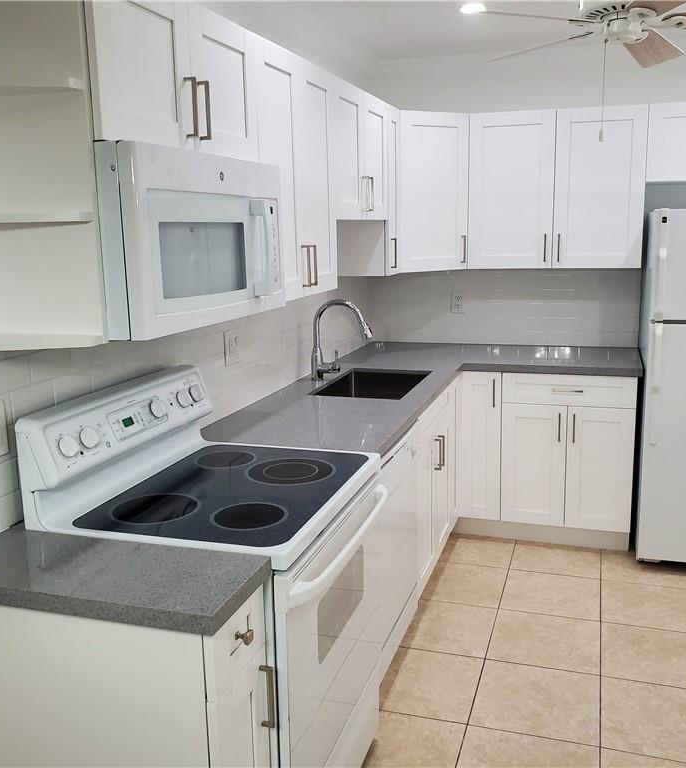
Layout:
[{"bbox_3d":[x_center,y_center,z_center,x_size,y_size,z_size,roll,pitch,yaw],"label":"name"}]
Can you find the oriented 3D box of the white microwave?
[{"bbox_3d":[-0.462,-0.354,1.909,0.420,0.395,0.755,2,12,18],"label":"white microwave"}]

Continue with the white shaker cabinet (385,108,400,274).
[{"bbox_3d":[0.074,-0.893,3.615,0.327,0.758,0.253,2,12,18],"label":"white shaker cabinet"}]

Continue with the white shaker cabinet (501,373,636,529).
[{"bbox_3d":[1.174,0.269,3.998,0.613,0.758,0.629,2,12,18],"label":"white shaker cabinet"}]

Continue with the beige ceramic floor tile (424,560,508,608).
[{"bbox_3d":[0.536,0.905,3.485,0.389,0.010,0.400,2,12,18],"label":"beige ceramic floor tile"}]

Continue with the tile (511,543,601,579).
[{"bbox_3d":[1.038,0.843,3.727,0.405,0.010,0.402,2,12,18],"label":"tile"}]

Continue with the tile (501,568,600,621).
[{"bbox_3d":[0.914,0.920,3.360,0.402,0.010,0.400,2,12,18],"label":"tile"}]

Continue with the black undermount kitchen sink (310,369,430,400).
[{"bbox_3d":[0.140,0.101,3.339,0.390,0.220,0.615,2,12,18],"label":"black undermount kitchen sink"}]

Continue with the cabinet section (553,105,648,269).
[{"bbox_3d":[1.282,-0.967,3.849,0.415,0.756,0.338,2,11,18],"label":"cabinet section"}]

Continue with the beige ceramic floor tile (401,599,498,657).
[{"bbox_3d":[0.410,0.983,3.111,0.389,0.010,0.399,2,12,18],"label":"beige ceramic floor tile"}]

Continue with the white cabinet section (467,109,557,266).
[{"bbox_3d":[0.887,-0.984,3.979,0.419,0.756,0.338,2,11,18],"label":"white cabinet section"}]

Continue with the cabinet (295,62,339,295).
[{"bbox_3d":[-0.239,-0.706,2.729,0.334,0.754,0.332,2,12,18],"label":"cabinet"}]

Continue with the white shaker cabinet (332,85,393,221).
[{"bbox_3d":[-0.072,-0.934,3.207,0.334,0.502,0.750,2,12,18],"label":"white shaker cabinet"}]

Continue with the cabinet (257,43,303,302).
[{"bbox_3d":[-0.344,-0.641,2.420,0.334,0.754,0.333,2,12,18],"label":"cabinet"}]

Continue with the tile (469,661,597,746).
[{"bbox_3d":[0.661,1.076,2.613,0.405,0.010,0.402,2,12,18],"label":"tile"}]

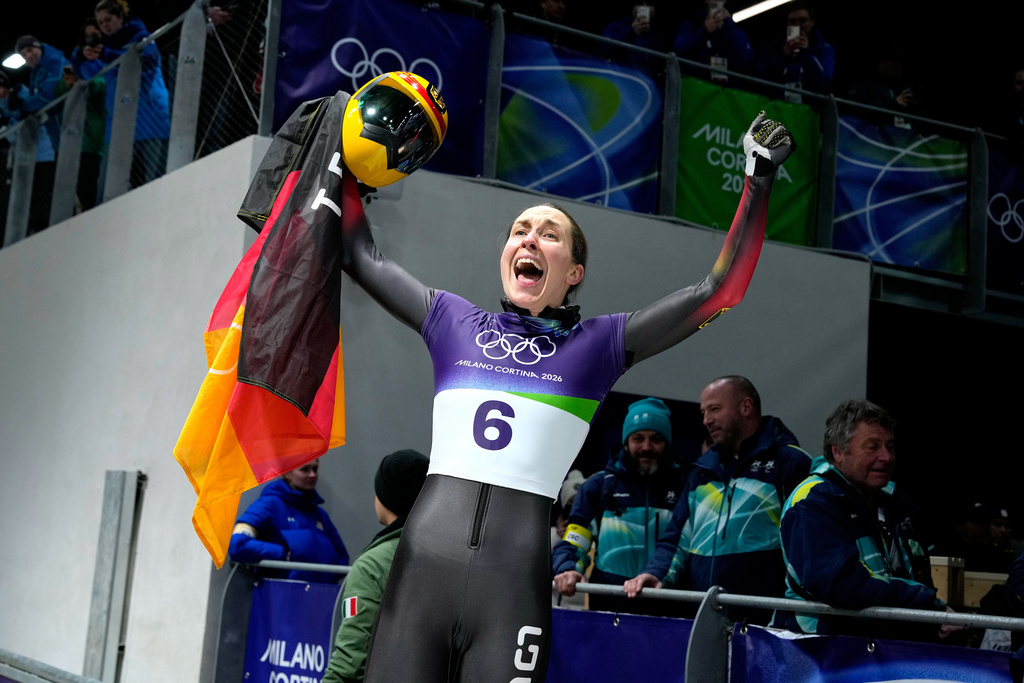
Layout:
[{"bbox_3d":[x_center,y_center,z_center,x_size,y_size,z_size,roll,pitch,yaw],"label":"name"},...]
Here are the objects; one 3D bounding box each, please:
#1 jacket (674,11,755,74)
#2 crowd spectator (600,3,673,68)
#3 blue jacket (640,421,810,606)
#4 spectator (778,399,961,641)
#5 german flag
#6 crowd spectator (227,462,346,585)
[{"bbox_3d":[1.247,-1.688,10.240,0.560,0.760,0.420,4,-10,4],"label":"jacket"},{"bbox_3d":[0.746,-1.327,10.375,0.540,1.720,0.420,5,-10,-4],"label":"crowd spectator"},{"bbox_3d":[0.692,0.643,5.225,0.570,0.780,0.420,-2,-12,33],"label":"blue jacket"},{"bbox_3d":[0.977,1.006,4.660,0.470,1.720,0.540,-5,-13,43],"label":"spectator"},{"bbox_3d":[-0.509,-0.030,3.498,0.370,1.000,0.300,3,-10,8],"label":"german flag"},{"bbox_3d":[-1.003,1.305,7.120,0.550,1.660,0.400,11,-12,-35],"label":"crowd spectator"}]

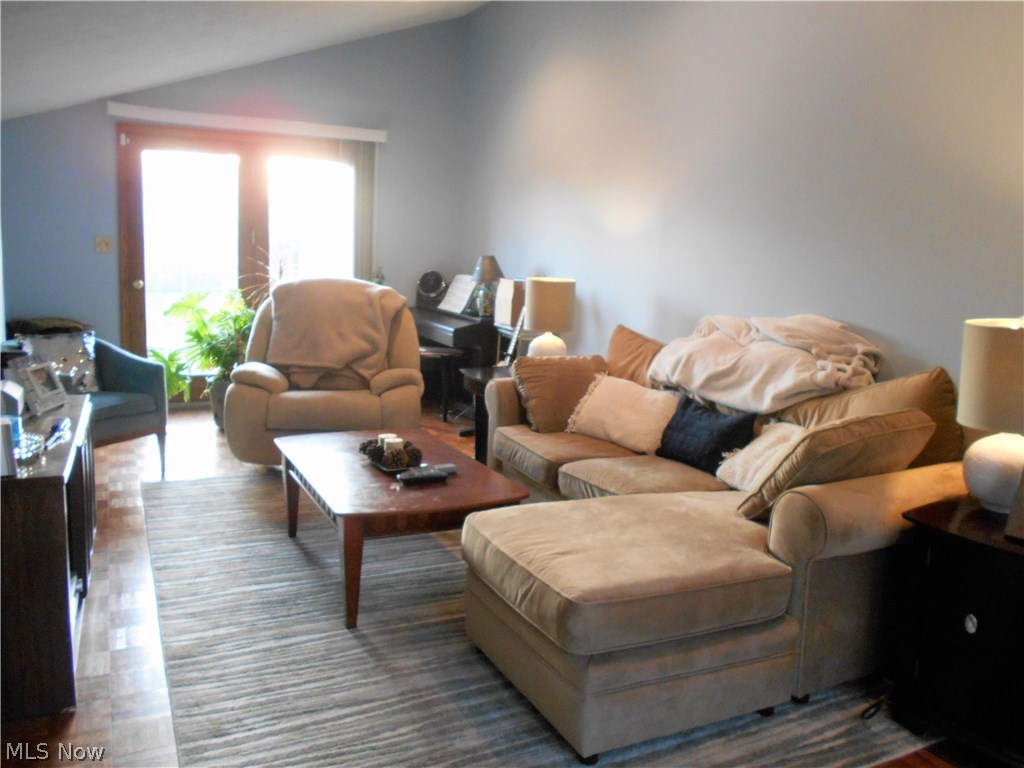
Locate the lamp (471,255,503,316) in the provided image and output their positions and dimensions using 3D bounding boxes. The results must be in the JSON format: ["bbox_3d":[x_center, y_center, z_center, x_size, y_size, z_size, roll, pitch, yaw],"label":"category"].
[{"bbox_3d":[-0.188,-0.726,5.666,0.250,0.470,0.250,2,7,0],"label":"lamp"}]

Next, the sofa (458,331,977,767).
[{"bbox_3d":[0.443,0.251,3.016,1.732,0.880,2.241,-2,8,-26],"label":"sofa"}]

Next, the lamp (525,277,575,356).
[{"bbox_3d":[0.219,-0.353,4.492,0.300,0.560,0.300,2,7,0],"label":"lamp"}]

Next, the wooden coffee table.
[{"bbox_3d":[-0.487,0.481,2.995,0.660,0.365,1.210,-2,8,-26],"label":"wooden coffee table"}]

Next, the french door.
[{"bbox_3d":[-2.070,-0.869,6.112,1.860,2.120,0.100,-1,8,-24],"label":"french door"}]

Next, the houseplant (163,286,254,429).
[{"bbox_3d":[-2.130,-0.167,5.469,0.700,1.020,0.750,-2,8,-26],"label":"houseplant"}]

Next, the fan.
[{"bbox_3d":[-0.680,-0.799,6.500,0.260,0.330,0.210,4,8,21],"label":"fan"}]

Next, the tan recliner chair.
[{"bbox_3d":[-1.116,-0.101,4.745,1.080,1.050,0.980,0,7,-10],"label":"tan recliner chair"}]

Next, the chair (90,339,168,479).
[{"bbox_3d":[-2.230,0.110,3.736,0.700,0.800,0.680,4,7,18],"label":"chair"}]

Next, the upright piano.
[{"bbox_3d":[-0.427,-0.134,6.117,0.410,0.830,1.400,-1,7,-18],"label":"upright piano"}]

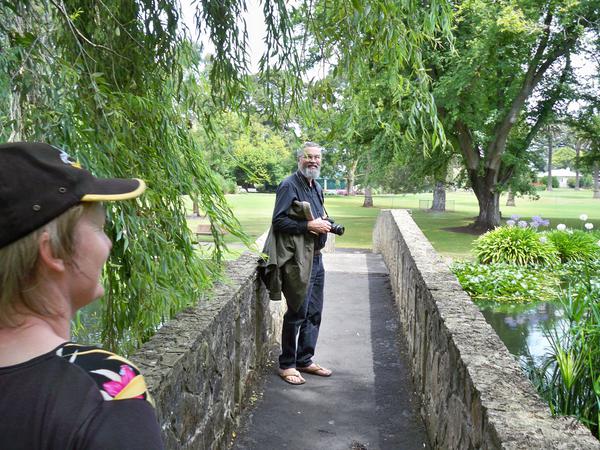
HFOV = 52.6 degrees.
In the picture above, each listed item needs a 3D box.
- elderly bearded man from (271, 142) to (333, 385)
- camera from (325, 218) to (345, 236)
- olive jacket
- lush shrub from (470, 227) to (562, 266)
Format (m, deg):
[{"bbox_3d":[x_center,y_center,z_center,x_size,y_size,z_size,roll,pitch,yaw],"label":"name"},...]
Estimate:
[{"bbox_3d":[0.011,0.270,4.480,0.460,1.760,0.520,3,6,34],"label":"elderly bearded man"},{"bbox_3d":[0.234,0.018,4.360,0.150,0.100,0.135,15,12,30],"label":"camera"},{"bbox_3d":[-0.089,0.232,4.330,0.420,0.780,0.280,3,6,34],"label":"olive jacket"},{"bbox_3d":[4.389,0.436,12.300,1.700,0.780,1.450,2,5,18],"label":"lush shrub"}]

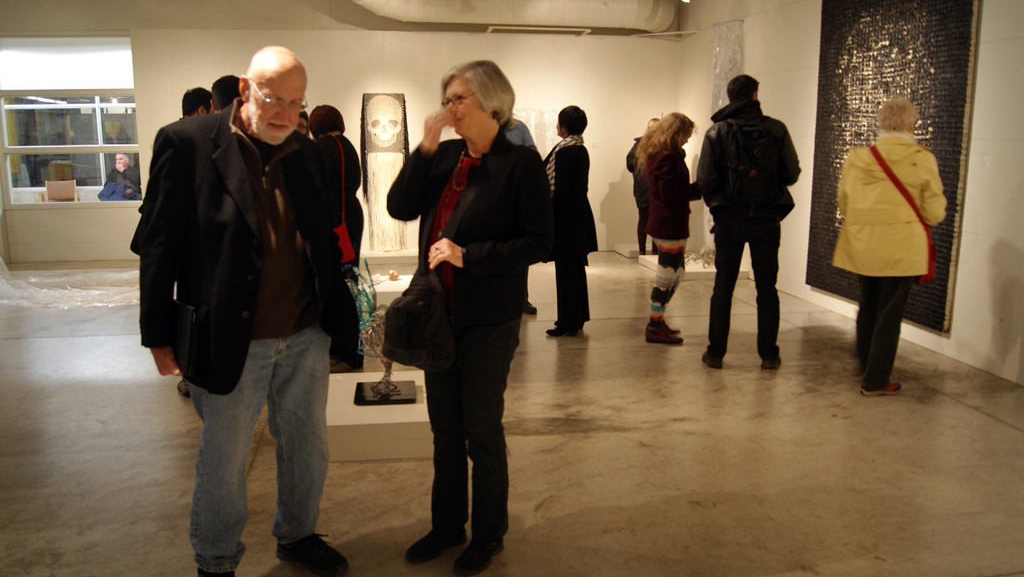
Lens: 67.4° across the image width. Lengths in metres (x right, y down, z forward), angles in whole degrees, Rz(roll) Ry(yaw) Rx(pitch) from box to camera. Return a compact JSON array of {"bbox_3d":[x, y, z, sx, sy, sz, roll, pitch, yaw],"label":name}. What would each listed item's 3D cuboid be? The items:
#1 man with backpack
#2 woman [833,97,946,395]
[{"bbox_3d":[1.479,-0.400,4.818,0.630,1.836,0.400,3,12,14],"label":"man with backpack"},{"bbox_3d":[2.168,-0.233,4.394,0.570,1.671,0.400,7,13,33],"label":"woman"}]

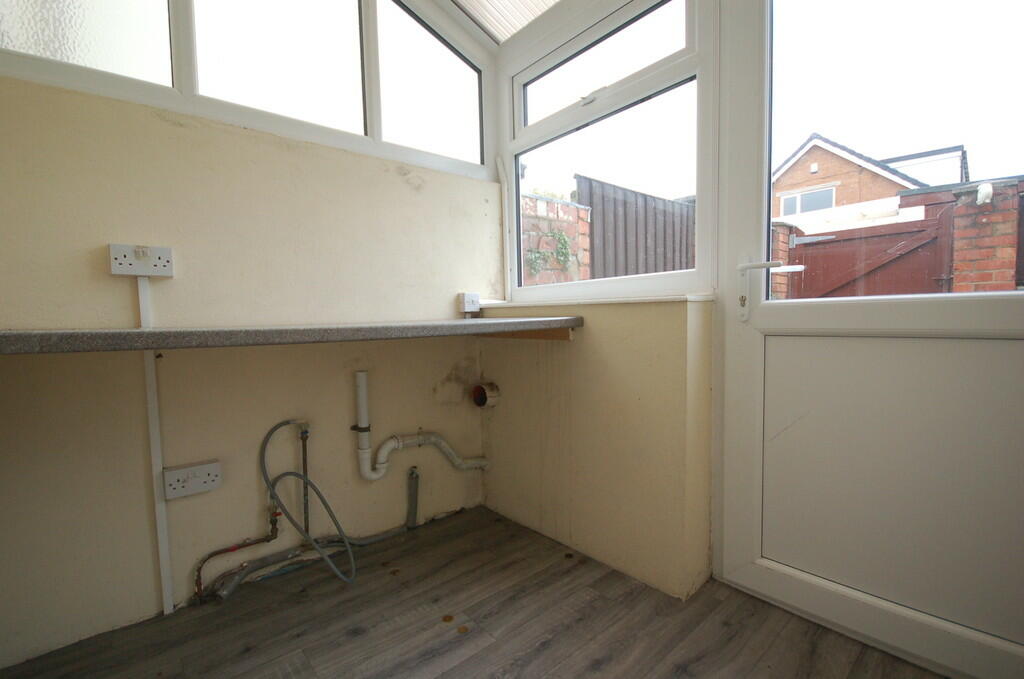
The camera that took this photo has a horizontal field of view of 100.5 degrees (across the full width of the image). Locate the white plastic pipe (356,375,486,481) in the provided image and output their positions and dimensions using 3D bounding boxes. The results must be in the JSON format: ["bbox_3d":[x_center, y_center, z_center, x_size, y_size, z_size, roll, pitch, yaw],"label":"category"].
[{"bbox_3d":[-0.366,0.387,1.895,0.630,0.547,0.080,-3,4,-37],"label":"white plastic pipe"}]

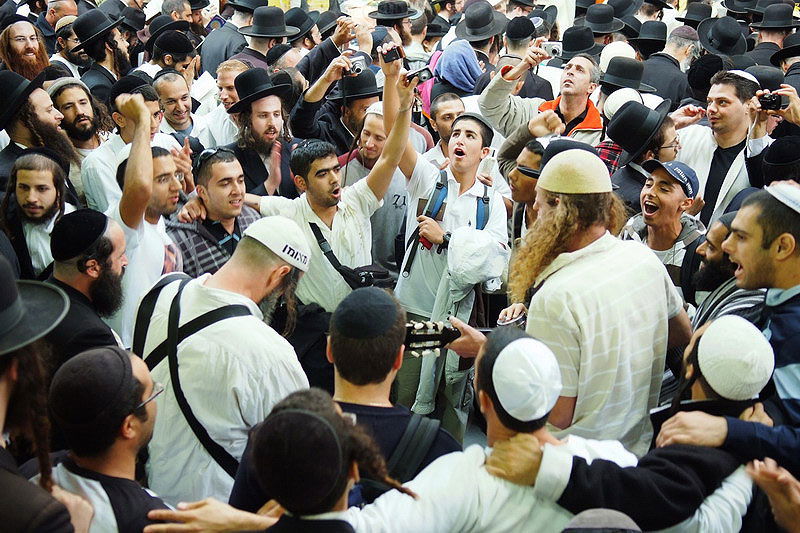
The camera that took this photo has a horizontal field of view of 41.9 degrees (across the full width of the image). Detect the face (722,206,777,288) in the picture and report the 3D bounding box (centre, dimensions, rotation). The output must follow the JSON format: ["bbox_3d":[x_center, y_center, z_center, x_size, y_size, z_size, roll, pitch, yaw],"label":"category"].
[{"bbox_3d":[0.779,-0.042,2.320,0.130,0.200,0.150,1,25,11],"label":"face"}]

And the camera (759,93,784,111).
[{"bbox_3d":[1.387,-0.616,3.900,0.095,0.060,0.040,7,23,16],"label":"camera"}]

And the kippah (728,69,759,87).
[{"bbox_3d":[1.361,-0.732,4.100,0.145,0.055,0.145,20,6,41],"label":"kippah"}]

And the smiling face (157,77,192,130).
[{"bbox_3d":[-0.961,-0.695,4.450,0.150,0.210,0.140,-23,32,-35],"label":"smiling face"}]

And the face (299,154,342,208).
[{"bbox_3d":[-0.270,-0.289,3.550,0.150,0.200,0.140,-19,29,-38],"label":"face"}]

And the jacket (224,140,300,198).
[{"bbox_3d":[-0.619,-0.238,4.813,0.500,0.720,0.350,-10,22,-26],"label":"jacket"}]

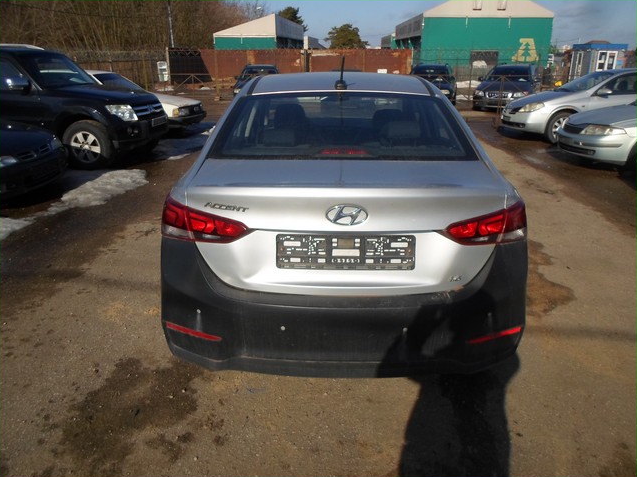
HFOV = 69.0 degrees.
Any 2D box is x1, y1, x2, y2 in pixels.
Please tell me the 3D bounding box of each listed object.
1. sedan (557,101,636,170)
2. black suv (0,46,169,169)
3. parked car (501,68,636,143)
[{"bbox_3d":[6.184,-2.018,7.958,4.580,1.440,1.770,-4,21,-11],"label":"sedan"},{"bbox_3d":[-4.917,-2.372,8.143,4.850,1.870,1.880,5,21,13],"label":"black suv"},{"bbox_3d":[6.408,-2.920,10.042,4.570,1.480,1.760,1,21,4],"label":"parked car"}]

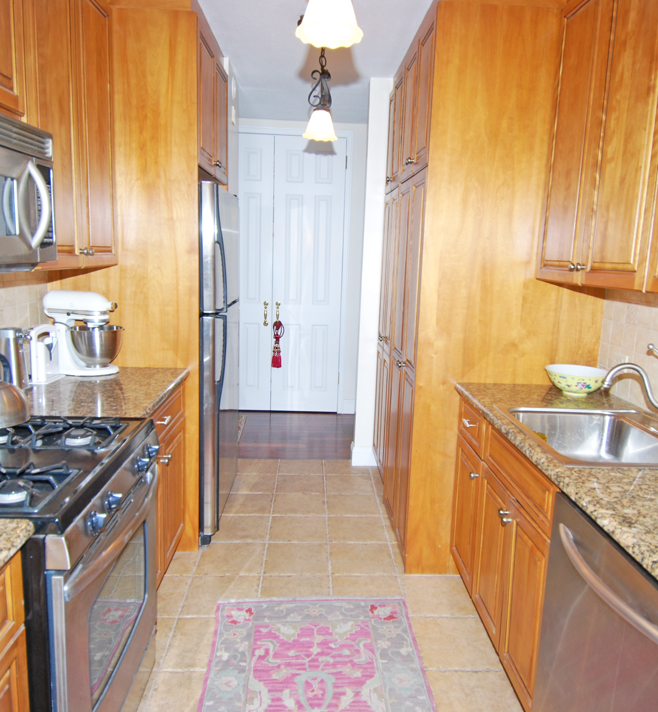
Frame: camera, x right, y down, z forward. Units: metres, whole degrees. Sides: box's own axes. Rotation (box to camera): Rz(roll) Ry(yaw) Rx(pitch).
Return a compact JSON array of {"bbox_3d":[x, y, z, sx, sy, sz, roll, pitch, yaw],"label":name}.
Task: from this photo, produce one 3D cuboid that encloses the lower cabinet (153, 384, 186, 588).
[{"bbox_3d":[-0.993,0.597,2.321,0.625,0.883,0.795,1,10,-2],"label":"lower cabinet"}]

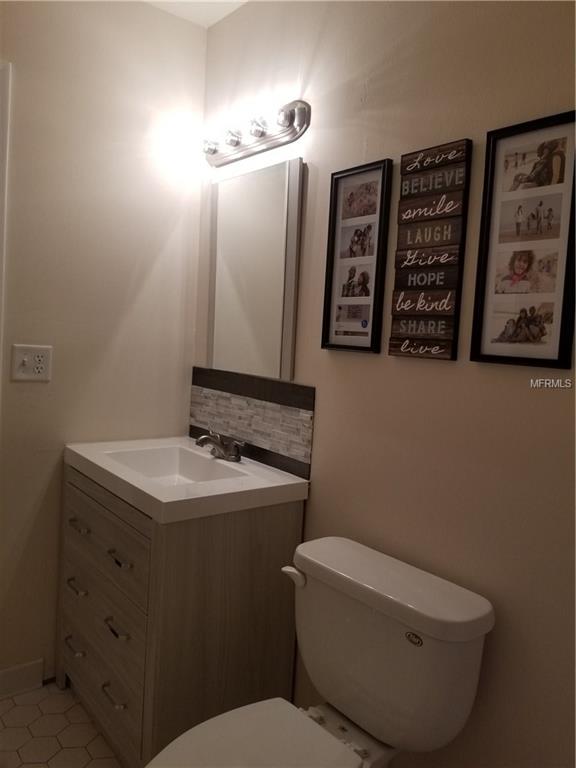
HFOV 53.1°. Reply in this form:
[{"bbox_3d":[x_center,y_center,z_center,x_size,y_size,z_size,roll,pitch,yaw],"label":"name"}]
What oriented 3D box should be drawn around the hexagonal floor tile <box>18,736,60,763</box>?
[{"bbox_3d":[-0.752,1.113,1.748,0.109,0.009,0.123,-1,6,-39],"label":"hexagonal floor tile"}]

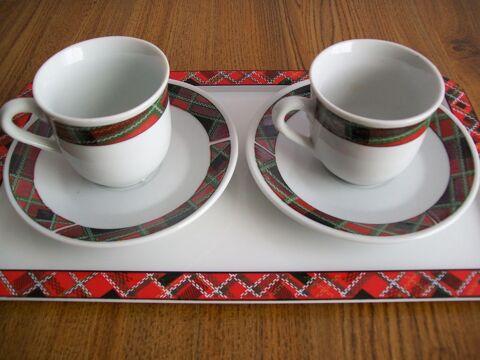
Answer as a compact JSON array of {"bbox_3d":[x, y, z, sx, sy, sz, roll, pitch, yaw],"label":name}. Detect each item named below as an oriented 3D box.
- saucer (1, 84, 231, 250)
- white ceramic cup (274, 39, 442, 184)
[{"bbox_3d":[-0.063,-0.012,0.267,0.125,0.019,0.125,0,52,0],"label":"saucer"},{"bbox_3d":[0.055,-0.030,0.244,0.080,0.057,0.062,-3,52,-2],"label":"white ceramic cup"}]

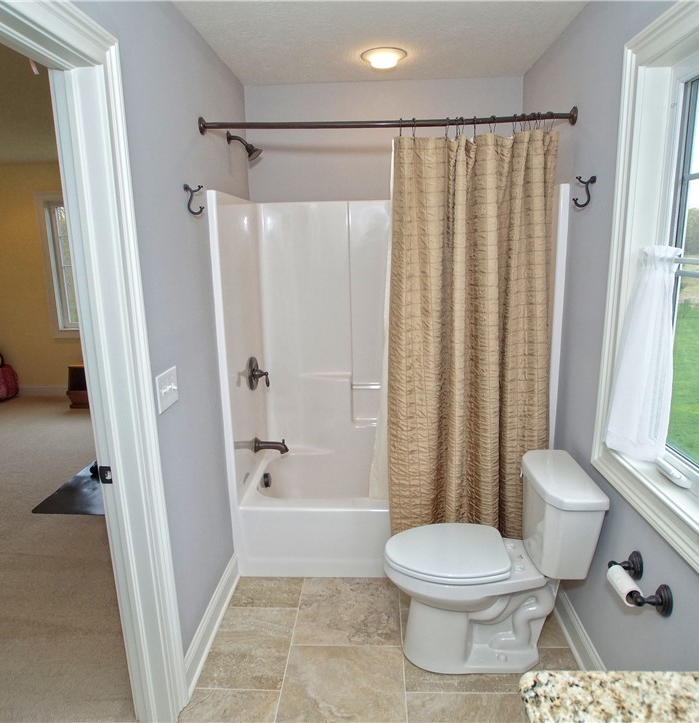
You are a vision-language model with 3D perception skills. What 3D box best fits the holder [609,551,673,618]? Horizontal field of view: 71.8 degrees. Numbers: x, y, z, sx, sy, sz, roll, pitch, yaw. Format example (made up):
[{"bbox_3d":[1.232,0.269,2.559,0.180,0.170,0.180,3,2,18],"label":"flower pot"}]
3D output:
[{"bbox_3d":[0.839,0.637,1.424,0.088,0.086,0.236,-1,12,3],"label":"holder"}]

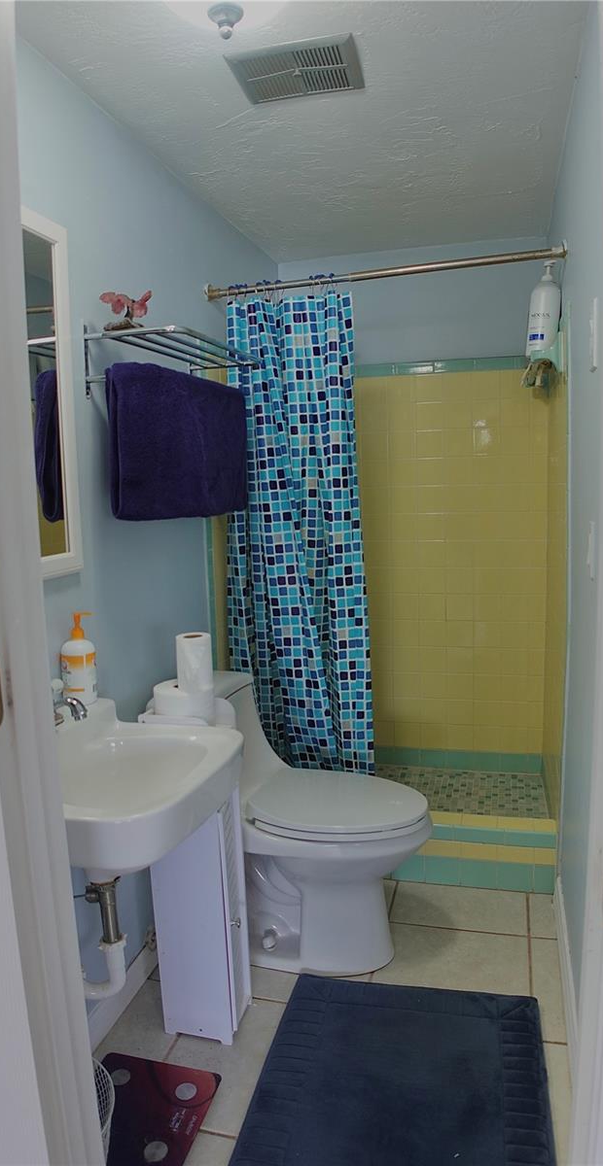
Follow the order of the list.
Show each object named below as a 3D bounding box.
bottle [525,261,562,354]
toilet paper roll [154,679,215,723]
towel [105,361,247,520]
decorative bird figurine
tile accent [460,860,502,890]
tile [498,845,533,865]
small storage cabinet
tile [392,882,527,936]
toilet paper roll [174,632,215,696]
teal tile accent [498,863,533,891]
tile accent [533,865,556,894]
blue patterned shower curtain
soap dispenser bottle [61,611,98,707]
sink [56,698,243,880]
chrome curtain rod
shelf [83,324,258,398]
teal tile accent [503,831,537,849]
[{"bbox_3d":[0.695,-0.784,2.225,0.083,0.265,0.075,8,11,28],"label":"bottle"},{"bbox_3d":[-0.263,0.290,1.778,0.132,0.106,0.132,-2,8,0],"label":"toilet paper roll"},{"bbox_3d":[-0.298,-0.358,2.061,0.139,0.346,0.616,0,8,15],"label":"towel"},{"bbox_3d":[-0.399,-0.628,1.794,0.125,0.092,0.085,-3,8,-7],"label":"decorative bird figurine"},{"bbox_3d":[0.560,0.919,2.454,0.114,0.102,0.008,0,8,15],"label":"tile accent"},{"bbox_3d":[0.662,0.843,2.421,0.109,0.055,0.010,0,9,15],"label":"tile"},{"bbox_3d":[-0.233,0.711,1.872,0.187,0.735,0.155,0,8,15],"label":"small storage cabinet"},{"bbox_3d":[0.478,0.991,2.364,0.402,0.010,0.228,0,8,15],"label":"tile"},{"bbox_3d":[-0.239,0.180,1.749,0.079,0.115,0.079,-2,8,0],"label":"toilet paper roll"},{"bbox_3d":[0.666,0.919,2.426,0.107,0.102,0.008,0,8,15],"label":"teal tile accent"},{"bbox_3d":[0.750,0.918,2.411,0.064,0.094,0.010,0,9,15],"label":"tile accent"},{"bbox_3d":[-0.025,-0.020,2.549,0.499,1.746,0.120,0,8,15],"label":"blue patterned shower curtain"},{"bbox_3d":[-0.462,0.156,1.621,0.072,0.190,0.066,0,8,15],"label":"soap dispenser bottle"},{"bbox_3d":[-0.348,0.439,1.533,0.434,0.290,0.475,0,9,15],"label":"sink"},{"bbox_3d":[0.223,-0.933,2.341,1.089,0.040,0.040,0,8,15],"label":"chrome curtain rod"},{"bbox_3d":[-0.302,-0.561,2.083,0.240,0.170,0.650,0,9,15],"label":"shelf"},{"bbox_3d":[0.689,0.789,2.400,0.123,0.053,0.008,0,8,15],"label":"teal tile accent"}]

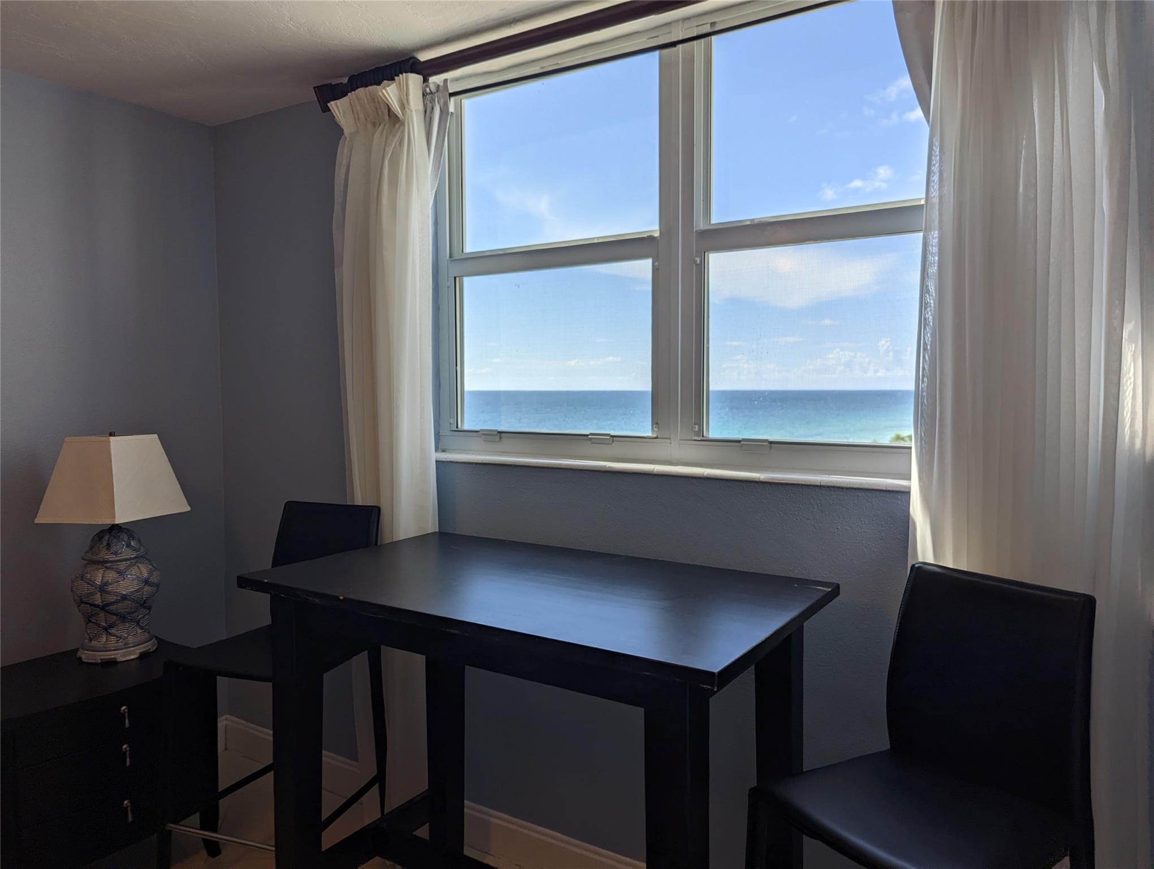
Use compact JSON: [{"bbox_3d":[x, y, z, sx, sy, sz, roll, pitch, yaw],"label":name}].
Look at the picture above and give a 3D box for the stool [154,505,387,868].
[{"bbox_3d":[-0.889,0.802,2.424,0.440,1.122,0.525,1,3,18],"label":"stool"}]

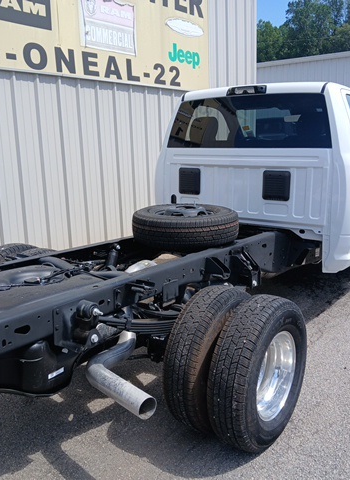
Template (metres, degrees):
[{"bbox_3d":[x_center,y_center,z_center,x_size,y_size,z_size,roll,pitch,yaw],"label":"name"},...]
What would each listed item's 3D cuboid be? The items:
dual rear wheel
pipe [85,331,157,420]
[{"bbox_3d":[0.352,0.670,2.597,0.500,0.800,0.800,8,13,35],"label":"dual rear wheel"},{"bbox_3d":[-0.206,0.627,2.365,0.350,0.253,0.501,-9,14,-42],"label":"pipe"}]

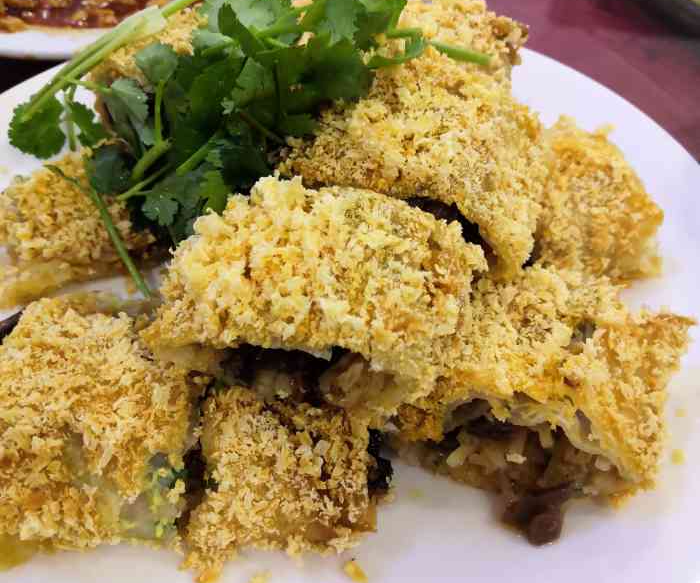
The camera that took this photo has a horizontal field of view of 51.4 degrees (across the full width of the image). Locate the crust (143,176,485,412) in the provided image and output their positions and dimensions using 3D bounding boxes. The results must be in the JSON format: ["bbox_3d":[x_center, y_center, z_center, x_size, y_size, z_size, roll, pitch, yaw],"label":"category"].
[{"bbox_3d":[-0.007,0.000,0.160,0.067,0.035,0.043,9,48,8],"label":"crust"}]

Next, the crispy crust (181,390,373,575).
[{"bbox_3d":[-0.016,0.034,0.175,0.041,0.035,0.050,-5,48,-4],"label":"crispy crust"}]

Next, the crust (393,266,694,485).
[{"bbox_3d":[0.048,0.018,0.187,0.067,0.038,0.048,9,48,8],"label":"crust"}]

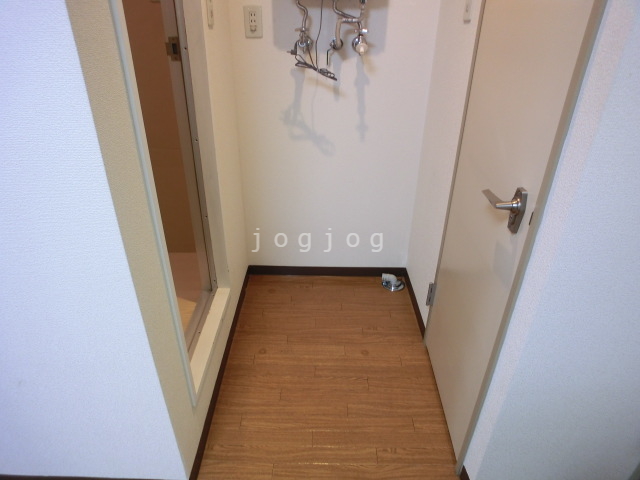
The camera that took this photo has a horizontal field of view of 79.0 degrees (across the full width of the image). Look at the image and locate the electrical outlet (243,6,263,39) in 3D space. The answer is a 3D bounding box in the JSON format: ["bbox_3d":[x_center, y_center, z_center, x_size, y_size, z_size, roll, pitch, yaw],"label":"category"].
[{"bbox_3d":[-0.268,-0.875,1.560,0.071,0.120,0.012,1,29,-1],"label":"electrical outlet"}]

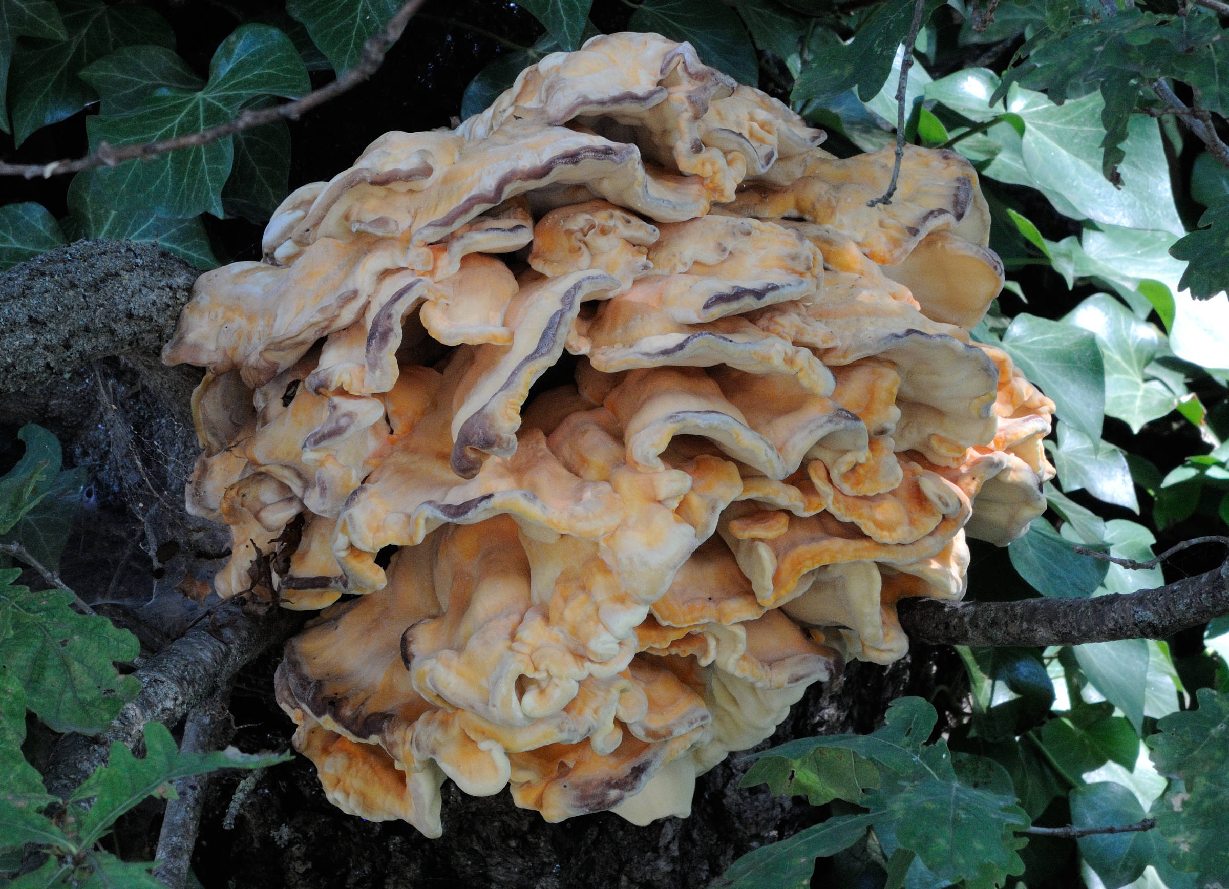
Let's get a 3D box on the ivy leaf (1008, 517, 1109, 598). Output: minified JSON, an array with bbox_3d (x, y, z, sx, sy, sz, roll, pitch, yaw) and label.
[{"bbox_3d":[0.171,0.044,2.740,0.039,0.035,0.012,0,-21,9],"label":"ivy leaf"}]

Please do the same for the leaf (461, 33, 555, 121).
[{"bbox_3d":[-0.039,-0.139,2.760,0.042,0.044,0.014,0,-21,16],"label":"leaf"}]

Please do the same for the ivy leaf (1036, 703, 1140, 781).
[{"bbox_3d":[0.184,0.117,2.760,0.041,0.035,0.013,0,-18,-6],"label":"ivy leaf"}]

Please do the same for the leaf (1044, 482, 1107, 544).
[{"bbox_3d":[0.177,0.027,2.760,0.034,0.029,0.011,0,-27,-24],"label":"leaf"}]

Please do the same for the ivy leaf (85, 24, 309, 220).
[{"bbox_3d":[-0.159,-0.123,2.700,0.085,0.078,0.024,0,-21,0],"label":"ivy leaf"}]

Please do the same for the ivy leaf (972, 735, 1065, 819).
[{"bbox_3d":[0.157,0.129,2.770,0.038,0.040,0.014,0,-18,-6],"label":"ivy leaf"}]

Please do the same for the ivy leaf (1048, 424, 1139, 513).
[{"bbox_3d":[0.186,0.009,2.760,0.037,0.039,0.014,0,-27,-16],"label":"ivy leaf"}]

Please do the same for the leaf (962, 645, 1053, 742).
[{"bbox_3d":[0.153,0.095,2.760,0.036,0.042,0.016,0,-21,-13],"label":"leaf"}]

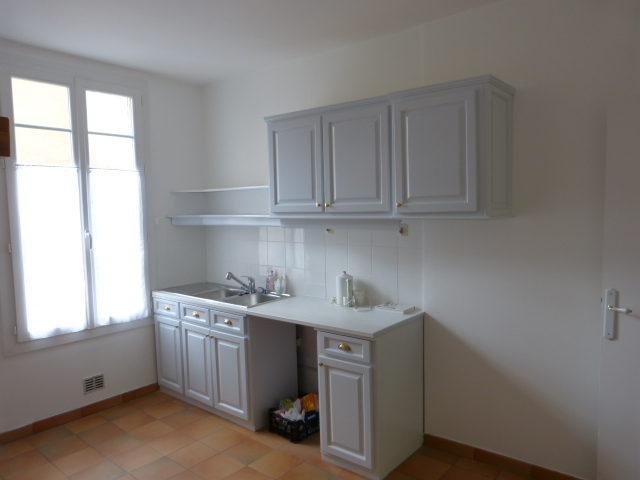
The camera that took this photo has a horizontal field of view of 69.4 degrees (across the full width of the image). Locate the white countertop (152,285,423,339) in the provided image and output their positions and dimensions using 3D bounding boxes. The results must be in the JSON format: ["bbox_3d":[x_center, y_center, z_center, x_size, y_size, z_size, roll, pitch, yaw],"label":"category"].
[{"bbox_3d":[-0.384,0.477,3.479,2.246,0.036,0.600,2,5,39],"label":"white countertop"}]

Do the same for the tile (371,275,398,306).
[{"bbox_3d":[0.445,0.355,3.163,0.200,0.200,0.010,2,5,39],"label":"tile"}]

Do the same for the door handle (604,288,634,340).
[{"bbox_3d":[1.420,0.365,2.193,0.122,0.250,0.065,2,5,39],"label":"door handle"}]

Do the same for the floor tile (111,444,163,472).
[{"bbox_3d":[-1.152,1.384,2.926,0.244,0.012,0.244,2,5,40],"label":"floor tile"}]

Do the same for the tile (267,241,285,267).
[{"bbox_3d":[-0.353,0.120,3.816,0.206,0.206,0.010,2,5,39],"label":"tile"}]

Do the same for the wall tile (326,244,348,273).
[{"bbox_3d":[0.124,0.138,3.403,0.200,0.200,0.010,2,5,39],"label":"wall tile"}]

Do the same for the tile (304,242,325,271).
[{"bbox_3d":[-0.035,0.132,3.530,0.200,0.200,0.010,2,5,39],"label":"tile"}]

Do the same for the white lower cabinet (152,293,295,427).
[{"bbox_3d":[-0.777,0.898,3.791,1.199,0.830,0.520,2,5,39],"label":"white lower cabinet"}]

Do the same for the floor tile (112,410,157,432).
[{"bbox_3d":[-1.382,1.357,3.449,0.249,0.010,0.249,2,5,40],"label":"floor tile"}]

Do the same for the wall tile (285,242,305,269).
[{"bbox_3d":[-0.194,0.126,3.685,0.206,0.206,0.010,2,5,39],"label":"wall tile"}]

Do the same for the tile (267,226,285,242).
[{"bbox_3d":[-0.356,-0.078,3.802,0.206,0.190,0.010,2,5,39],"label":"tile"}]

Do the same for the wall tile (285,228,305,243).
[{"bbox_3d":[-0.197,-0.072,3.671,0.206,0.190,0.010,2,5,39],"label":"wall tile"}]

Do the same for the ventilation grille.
[{"bbox_3d":[-1.737,1.114,3.567,0.015,0.125,0.162,2,5,39],"label":"ventilation grille"}]

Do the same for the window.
[{"bbox_3d":[-1.775,-0.256,3.486,0.070,1.862,0.995,2,5,39],"label":"window"}]

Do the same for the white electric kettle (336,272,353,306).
[{"bbox_3d":[0.175,0.345,3.289,0.122,0.238,0.115,-1,4,0],"label":"white electric kettle"}]

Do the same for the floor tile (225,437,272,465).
[{"bbox_3d":[-0.459,1.369,2.985,0.244,0.012,0.244,2,5,40],"label":"floor tile"}]

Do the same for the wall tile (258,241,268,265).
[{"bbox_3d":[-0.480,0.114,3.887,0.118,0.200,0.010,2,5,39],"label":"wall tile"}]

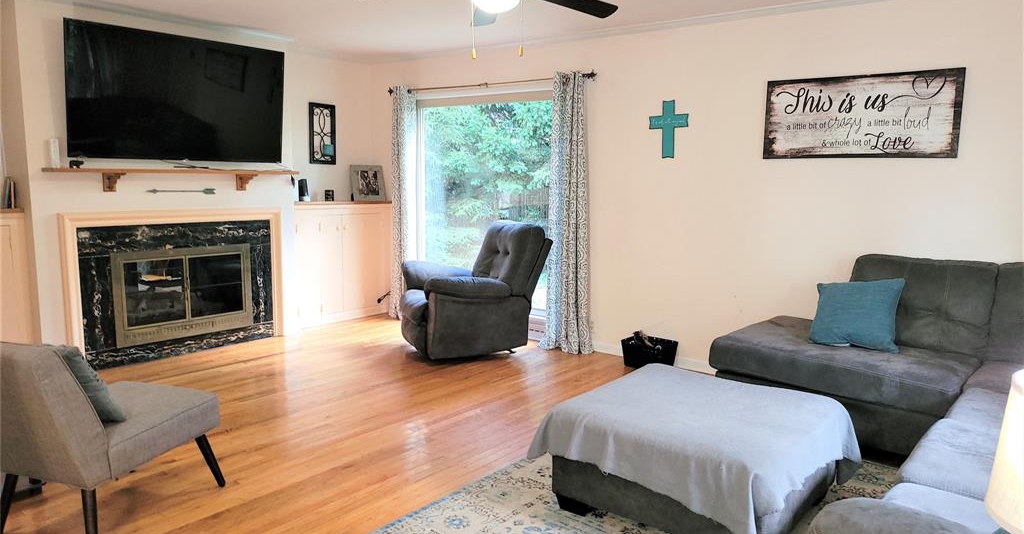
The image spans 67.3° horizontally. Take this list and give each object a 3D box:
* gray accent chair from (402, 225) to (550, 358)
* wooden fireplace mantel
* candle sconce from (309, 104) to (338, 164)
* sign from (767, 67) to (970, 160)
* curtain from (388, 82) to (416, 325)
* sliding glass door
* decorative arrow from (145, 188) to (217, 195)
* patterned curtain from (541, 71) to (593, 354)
[{"bbox_3d":[-0.324,0.133,6.230,1.020,0.970,0.890,-2,8,-23],"label":"gray accent chair"},{"bbox_3d":[-2.384,-0.626,5.602,0.200,0.148,1.798,6,9,39],"label":"wooden fireplace mantel"},{"bbox_3d":[-1.677,-1.190,6.900,0.100,0.533,0.287,6,9,39],"label":"candle sconce"},{"bbox_3d":[2.061,-0.897,4.604,1.108,0.494,0.035,6,9,39],"label":"sign"},{"bbox_3d":[-1.007,-0.589,7.106,0.339,2.131,0.120,6,9,39],"label":"curtain"},{"bbox_3d":[-0.217,-0.569,6.583,1.783,1.934,0.120,6,9,39],"label":"sliding glass door"},{"bbox_3d":[-2.436,-0.558,5.683,0.020,0.050,0.542,6,9,39],"label":"decorative arrow"},{"bbox_3d":[0.424,-0.419,5.938,0.430,2.132,0.130,6,9,39],"label":"patterned curtain"}]

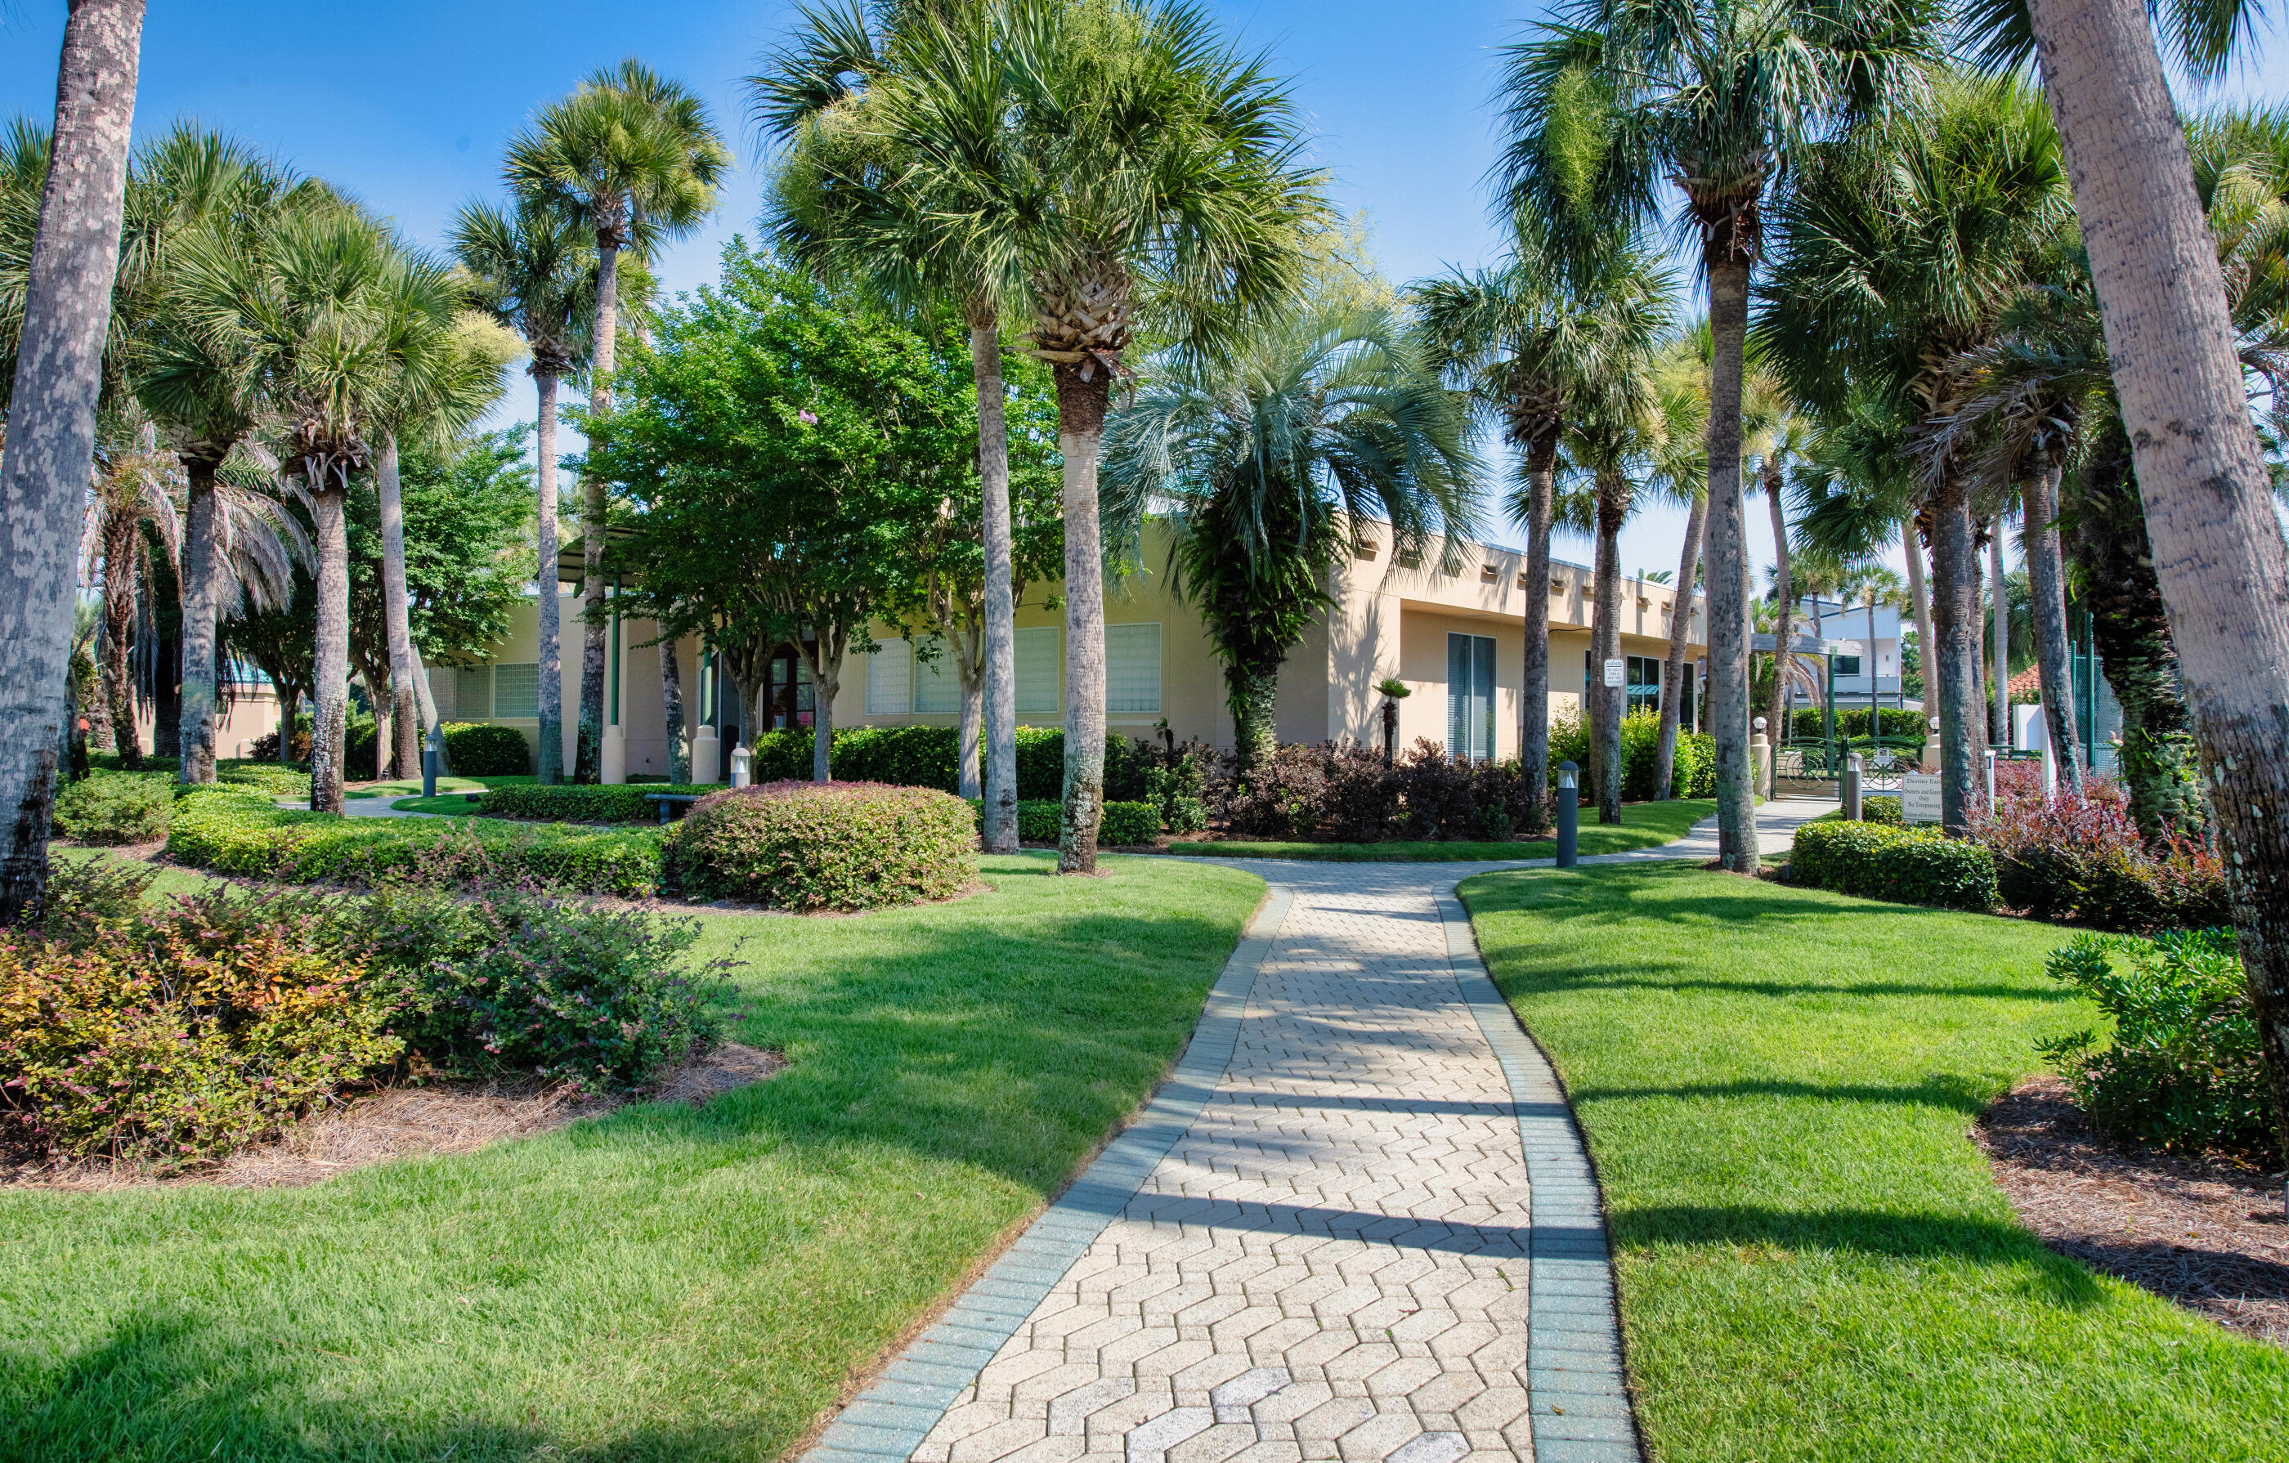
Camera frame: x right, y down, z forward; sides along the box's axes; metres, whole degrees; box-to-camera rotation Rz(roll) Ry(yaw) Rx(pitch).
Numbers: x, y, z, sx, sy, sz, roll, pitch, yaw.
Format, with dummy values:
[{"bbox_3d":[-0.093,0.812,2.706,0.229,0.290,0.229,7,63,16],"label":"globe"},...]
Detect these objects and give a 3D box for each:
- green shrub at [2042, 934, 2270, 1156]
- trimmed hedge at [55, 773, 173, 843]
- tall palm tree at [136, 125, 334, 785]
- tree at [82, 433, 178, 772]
[{"bbox_3d":[3.686,1.051,5.302,0.850,0.720,0.850,0,0,0],"label":"green shrub"},{"bbox_3d":[-12.051,0.858,17.000,1.700,0.790,1.400,0,0,-12],"label":"trimmed hedge"},{"bbox_3d":[-12.319,-3.208,19.822,3.200,9.000,3.200,0,0,0],"label":"tall palm tree"},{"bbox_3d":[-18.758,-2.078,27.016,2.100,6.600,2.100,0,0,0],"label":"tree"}]

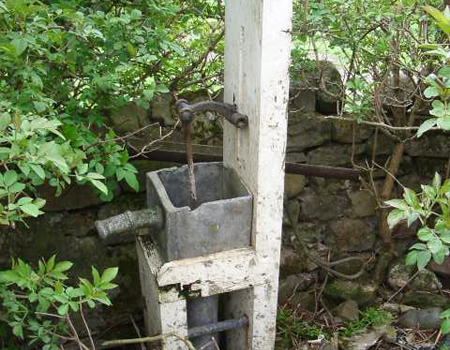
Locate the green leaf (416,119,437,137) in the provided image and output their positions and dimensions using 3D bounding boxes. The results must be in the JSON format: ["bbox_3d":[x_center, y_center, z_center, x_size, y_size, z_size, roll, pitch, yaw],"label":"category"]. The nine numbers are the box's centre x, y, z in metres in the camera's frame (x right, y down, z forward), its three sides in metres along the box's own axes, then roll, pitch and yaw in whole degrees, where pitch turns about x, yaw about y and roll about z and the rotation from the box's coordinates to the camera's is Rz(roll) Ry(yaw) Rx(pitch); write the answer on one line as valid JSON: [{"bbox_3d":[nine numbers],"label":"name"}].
[{"bbox_3d":[0.664,-0.152,2.000,0.079,0.012,0.036,-39,65,-3],"label":"green leaf"}]

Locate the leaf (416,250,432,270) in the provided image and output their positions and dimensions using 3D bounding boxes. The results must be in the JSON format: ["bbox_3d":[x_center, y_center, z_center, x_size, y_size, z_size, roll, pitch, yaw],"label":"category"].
[{"bbox_3d":[0.663,0.280,2.000,0.043,0.012,0.068,26,70,26],"label":"leaf"}]

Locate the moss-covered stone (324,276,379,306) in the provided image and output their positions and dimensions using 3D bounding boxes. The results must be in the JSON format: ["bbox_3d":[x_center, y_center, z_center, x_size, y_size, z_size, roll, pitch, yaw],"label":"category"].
[{"bbox_3d":[0.559,0.510,2.680,0.220,0.110,0.150,-9,26,-19],"label":"moss-covered stone"}]

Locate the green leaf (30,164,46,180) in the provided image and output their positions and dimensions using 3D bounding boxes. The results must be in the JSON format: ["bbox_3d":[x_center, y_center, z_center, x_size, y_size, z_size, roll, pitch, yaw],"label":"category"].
[{"bbox_3d":[-0.584,-0.011,1.900,0.064,0.012,0.031,43,64,7],"label":"green leaf"}]

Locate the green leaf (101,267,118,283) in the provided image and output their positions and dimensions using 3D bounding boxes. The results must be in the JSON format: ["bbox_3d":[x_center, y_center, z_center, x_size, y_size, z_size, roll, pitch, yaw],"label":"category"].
[{"bbox_3d":[-0.371,0.323,1.950,0.035,0.012,0.068,41,63,15],"label":"green leaf"}]

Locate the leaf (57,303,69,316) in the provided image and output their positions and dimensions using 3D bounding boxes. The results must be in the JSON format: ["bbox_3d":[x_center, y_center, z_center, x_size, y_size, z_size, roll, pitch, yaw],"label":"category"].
[{"bbox_3d":[-0.521,0.432,1.950,0.032,0.012,0.042,34,58,10],"label":"leaf"}]

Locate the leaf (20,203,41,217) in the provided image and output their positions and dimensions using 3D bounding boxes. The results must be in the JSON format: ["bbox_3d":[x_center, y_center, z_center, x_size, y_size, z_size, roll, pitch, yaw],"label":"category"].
[{"bbox_3d":[-0.595,0.111,1.850,0.061,0.012,0.037,30,61,2],"label":"leaf"}]

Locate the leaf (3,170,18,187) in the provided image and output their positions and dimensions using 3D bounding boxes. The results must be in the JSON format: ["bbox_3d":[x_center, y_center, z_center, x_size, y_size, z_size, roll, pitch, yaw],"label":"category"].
[{"bbox_3d":[-0.670,0.009,1.900,0.041,0.012,0.051,2,66,-15],"label":"leaf"}]

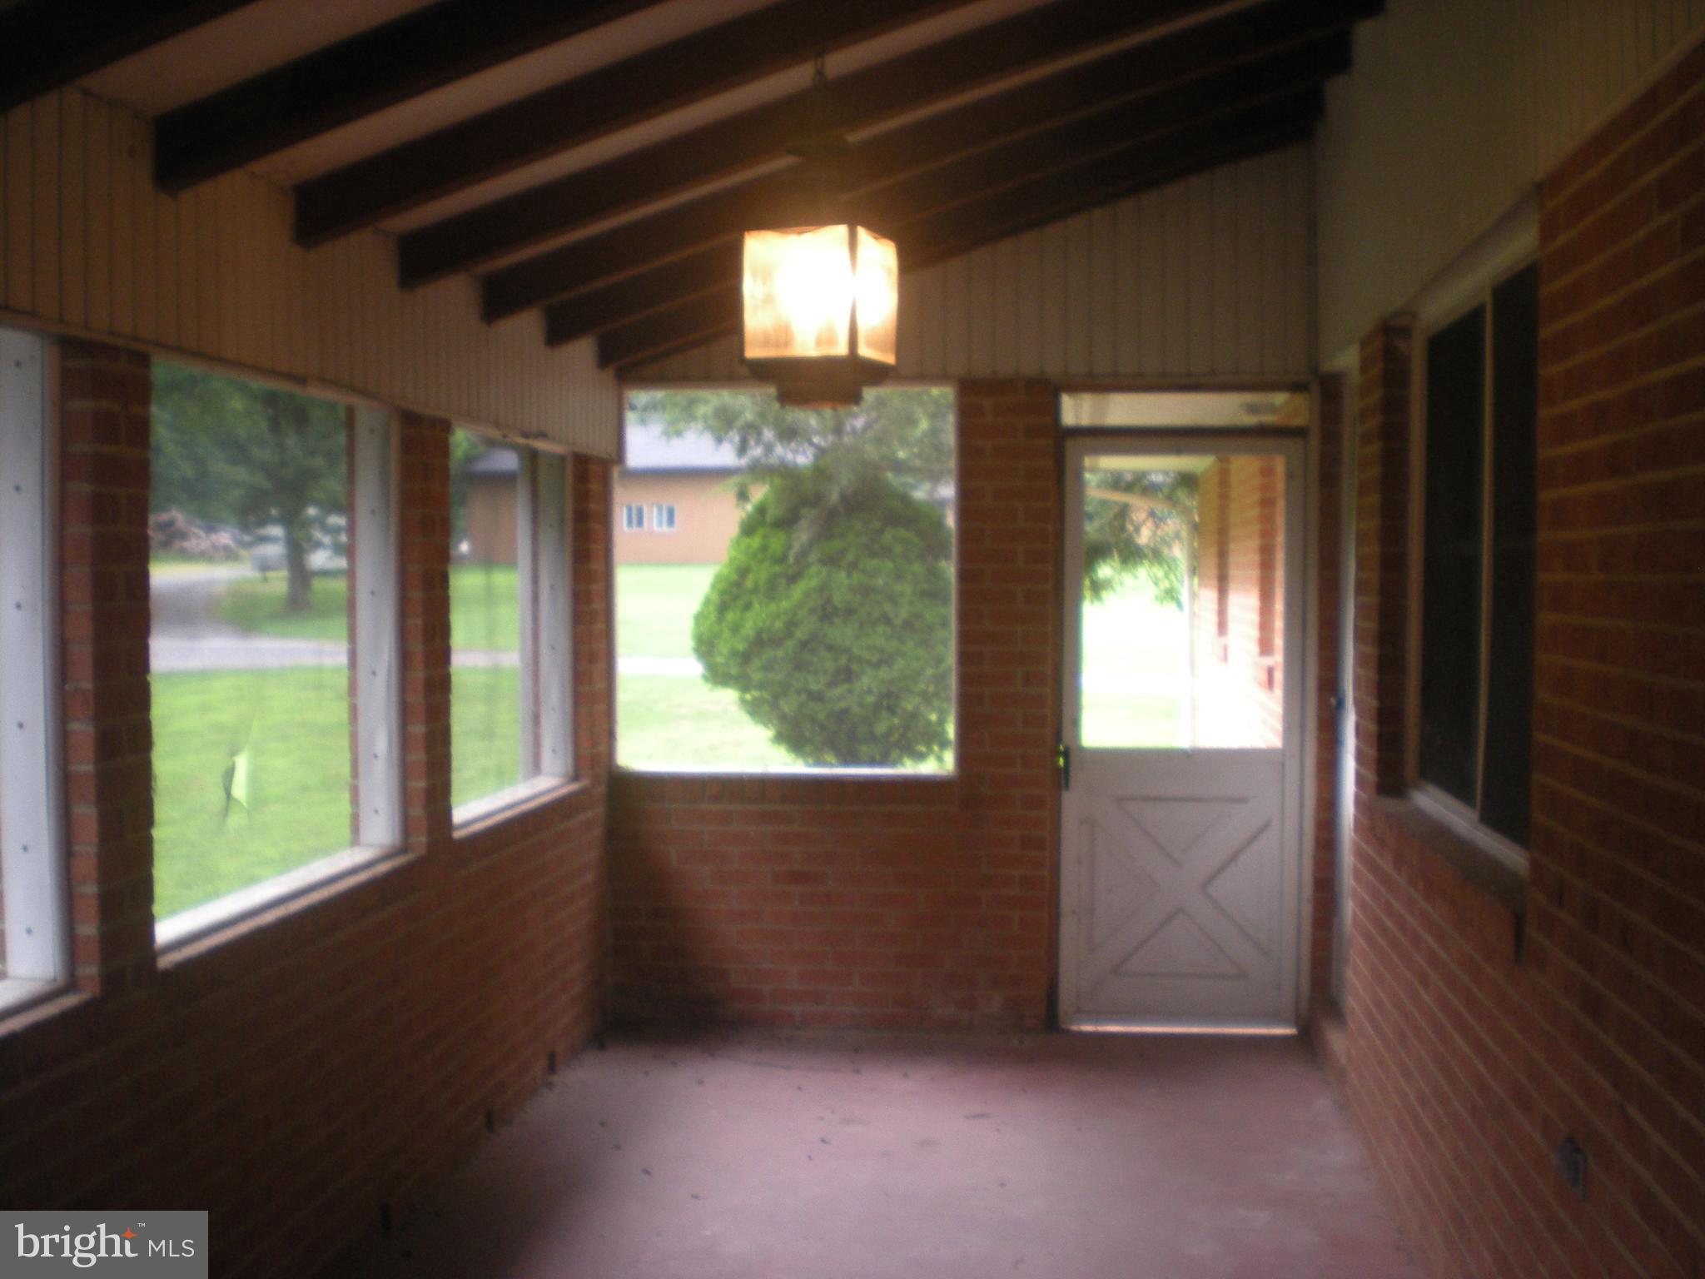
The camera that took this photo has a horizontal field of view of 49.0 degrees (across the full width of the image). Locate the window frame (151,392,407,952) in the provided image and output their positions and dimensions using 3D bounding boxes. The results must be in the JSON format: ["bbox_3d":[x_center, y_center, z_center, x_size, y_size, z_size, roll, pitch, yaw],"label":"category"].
[{"bbox_3d":[-1.276,-0.008,4.095,0.120,1.130,1.330,0,2,7],"label":"window frame"}]

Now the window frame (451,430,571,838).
[{"bbox_3d":[-1.075,-0.072,5.681,0.120,1.120,1.370,0,2,7],"label":"window frame"}]

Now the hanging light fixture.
[{"bbox_3d":[-0.068,-0.843,3.871,0.250,0.727,0.250,1,2,21],"label":"hanging light fixture"}]

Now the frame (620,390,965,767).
[{"bbox_3d":[-0.234,-0.209,6.508,1.230,1.370,0.120,0,2,7],"label":"frame"}]

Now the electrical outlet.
[{"bbox_3d":[1.144,0.843,2.983,0.025,0.072,0.112,0,2,7],"label":"electrical outlet"}]

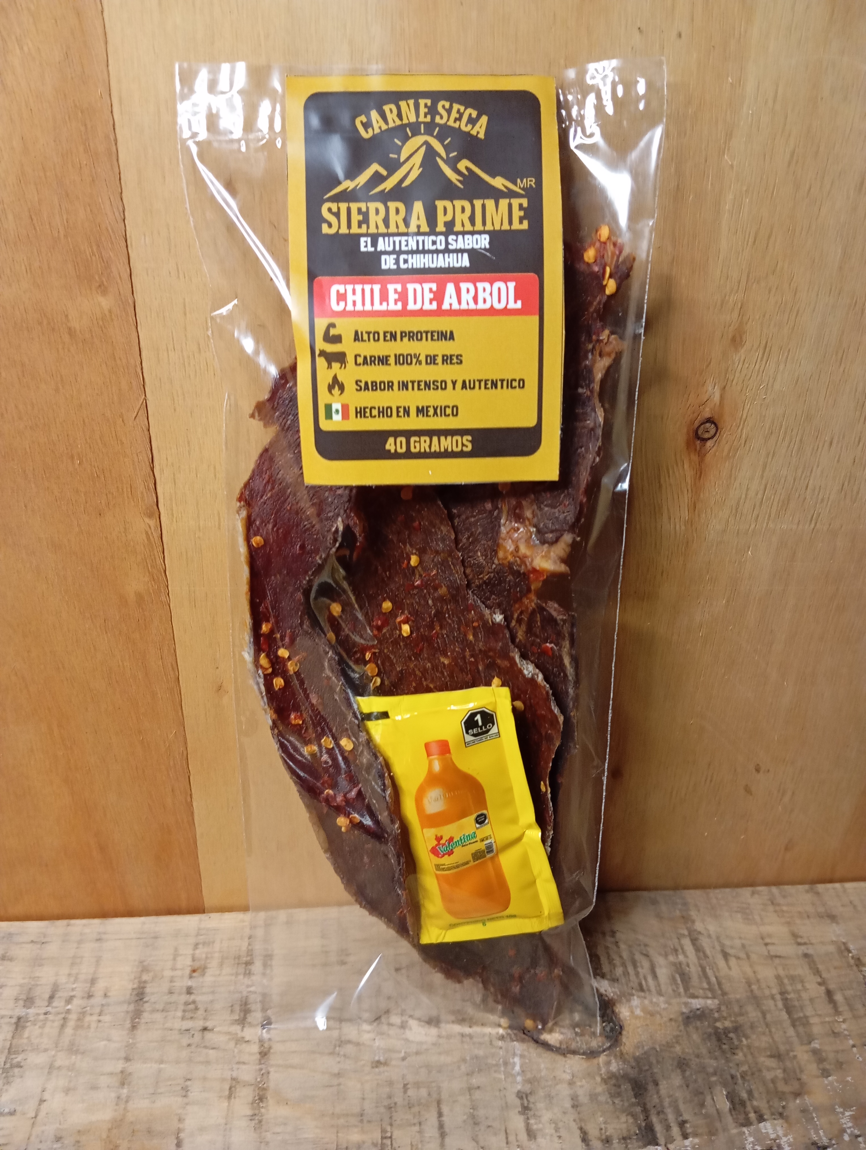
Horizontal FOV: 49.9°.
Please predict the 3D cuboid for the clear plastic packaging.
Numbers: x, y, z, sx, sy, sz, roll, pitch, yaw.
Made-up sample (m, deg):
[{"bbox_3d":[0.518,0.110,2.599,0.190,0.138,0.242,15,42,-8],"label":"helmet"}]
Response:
[{"bbox_3d":[-0.002,0.018,0.254,0.115,0.282,0.032,-1,19,-2],"label":"clear plastic packaging"}]

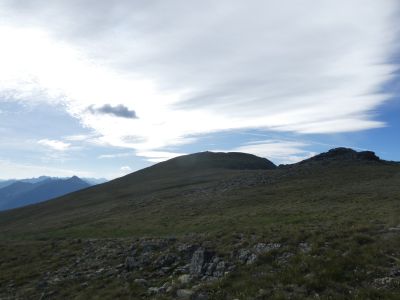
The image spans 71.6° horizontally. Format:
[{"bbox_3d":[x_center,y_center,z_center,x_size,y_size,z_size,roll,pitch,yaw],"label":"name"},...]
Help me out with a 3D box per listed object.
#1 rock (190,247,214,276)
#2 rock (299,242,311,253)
[{"bbox_3d":[0.047,2.091,5.200,0.420,0.460,0.360,0,-6,0],"label":"rock"},{"bbox_3d":[2.336,2.180,6.200,0.260,0.180,0.220,0,-6,0],"label":"rock"}]

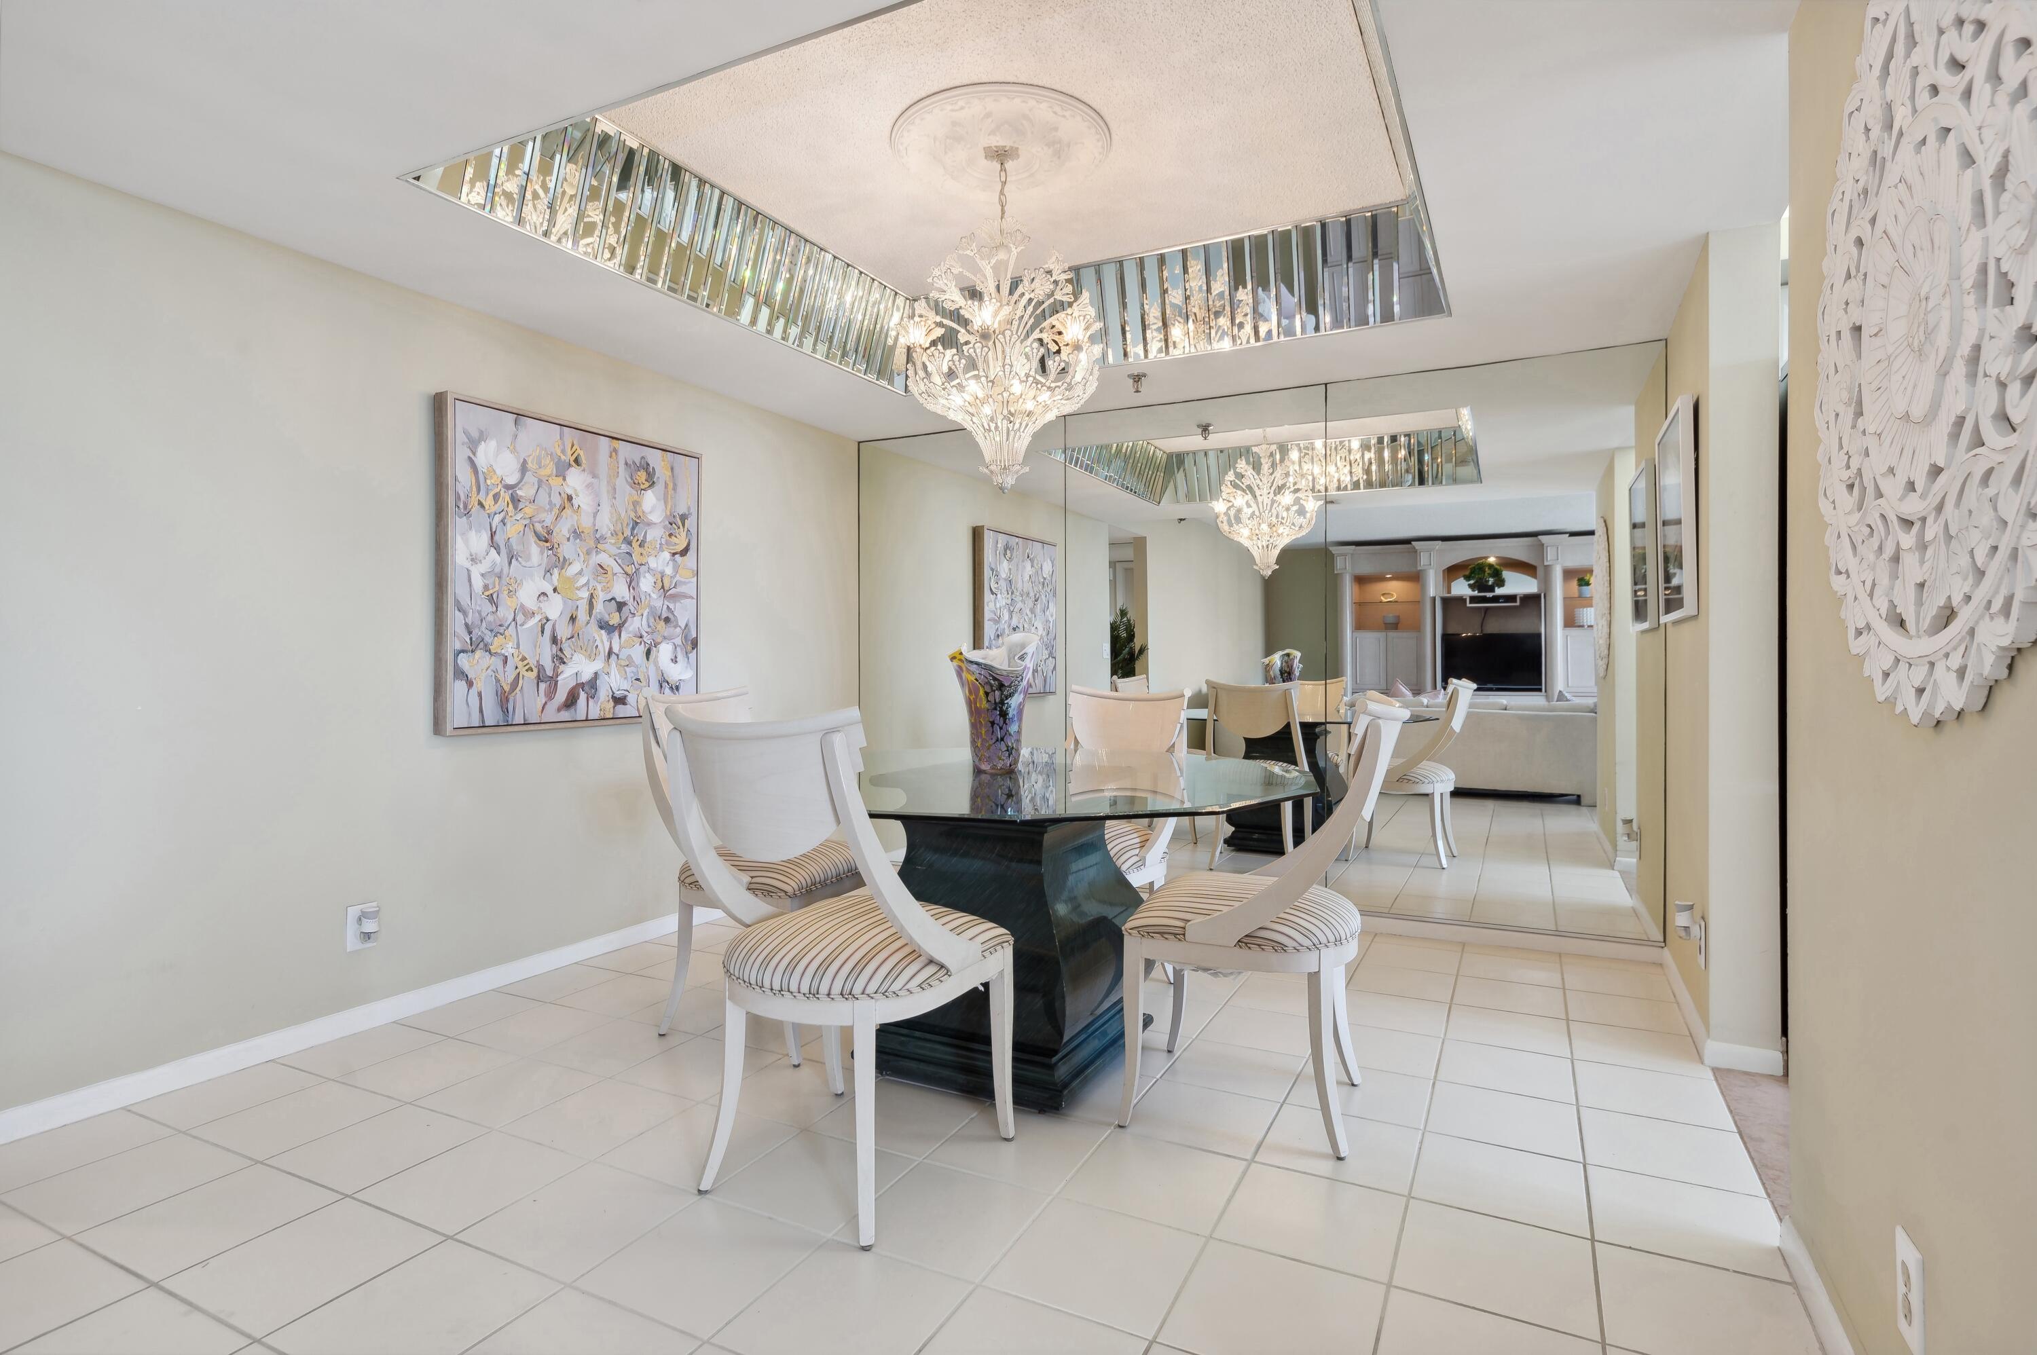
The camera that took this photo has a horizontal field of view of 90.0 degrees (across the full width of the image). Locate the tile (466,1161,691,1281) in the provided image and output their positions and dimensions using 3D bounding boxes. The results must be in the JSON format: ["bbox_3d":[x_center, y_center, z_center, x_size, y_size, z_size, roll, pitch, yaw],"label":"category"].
[{"bbox_3d":[-0.810,1.004,1.885,0.297,0.010,0.302,0,1,27],"label":"tile"}]

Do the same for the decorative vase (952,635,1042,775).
[{"bbox_3d":[-0.063,0.072,2.904,0.247,0.389,0.227,0,1,0],"label":"decorative vase"}]

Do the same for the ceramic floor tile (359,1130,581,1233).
[{"bbox_3d":[-1.103,1.024,2.068,0.305,0.010,0.305,1,2,27],"label":"ceramic floor tile"}]

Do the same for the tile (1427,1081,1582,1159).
[{"bbox_3d":[1.116,1.020,2.342,0.307,0.010,0.305,1,1,27],"label":"tile"}]

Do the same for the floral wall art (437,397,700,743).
[{"bbox_3d":[-1.462,-0.335,3.432,0.056,1.001,1.010,0,1,27],"label":"floral wall art"}]

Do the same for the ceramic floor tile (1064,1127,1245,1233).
[{"bbox_3d":[0.279,1.011,2.041,0.303,0.010,0.303,1,1,27],"label":"ceramic floor tile"}]

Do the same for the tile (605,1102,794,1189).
[{"bbox_3d":[-0.682,1.007,2.179,0.303,0.010,0.303,1,1,27],"label":"tile"}]

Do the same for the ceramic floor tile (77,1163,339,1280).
[{"bbox_3d":[-1.525,1.027,1.927,0.305,0.010,0.305,1,2,27],"label":"ceramic floor tile"}]

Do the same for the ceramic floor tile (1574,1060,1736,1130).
[{"bbox_3d":[1.515,1.002,2.451,0.303,0.010,0.303,1,1,27],"label":"ceramic floor tile"}]

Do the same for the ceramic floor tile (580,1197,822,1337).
[{"bbox_3d":[-0.539,1.006,1.748,0.297,0.010,0.302,0,1,27],"label":"ceramic floor tile"}]

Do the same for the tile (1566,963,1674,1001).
[{"bbox_3d":[1.924,0.990,3.266,0.297,0.010,0.302,0,1,27],"label":"tile"}]

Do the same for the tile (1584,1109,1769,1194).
[{"bbox_3d":[1.397,1.023,2.204,0.311,0.010,0.304,1,1,27],"label":"tile"}]

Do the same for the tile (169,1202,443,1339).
[{"bbox_3d":[-1.219,1.005,1.746,0.297,0.010,0.302,0,1,27],"label":"tile"}]

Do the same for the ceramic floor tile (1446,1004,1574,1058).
[{"bbox_3d":[1.379,0.993,2.862,0.303,0.010,0.303,1,1,27],"label":"ceramic floor tile"}]

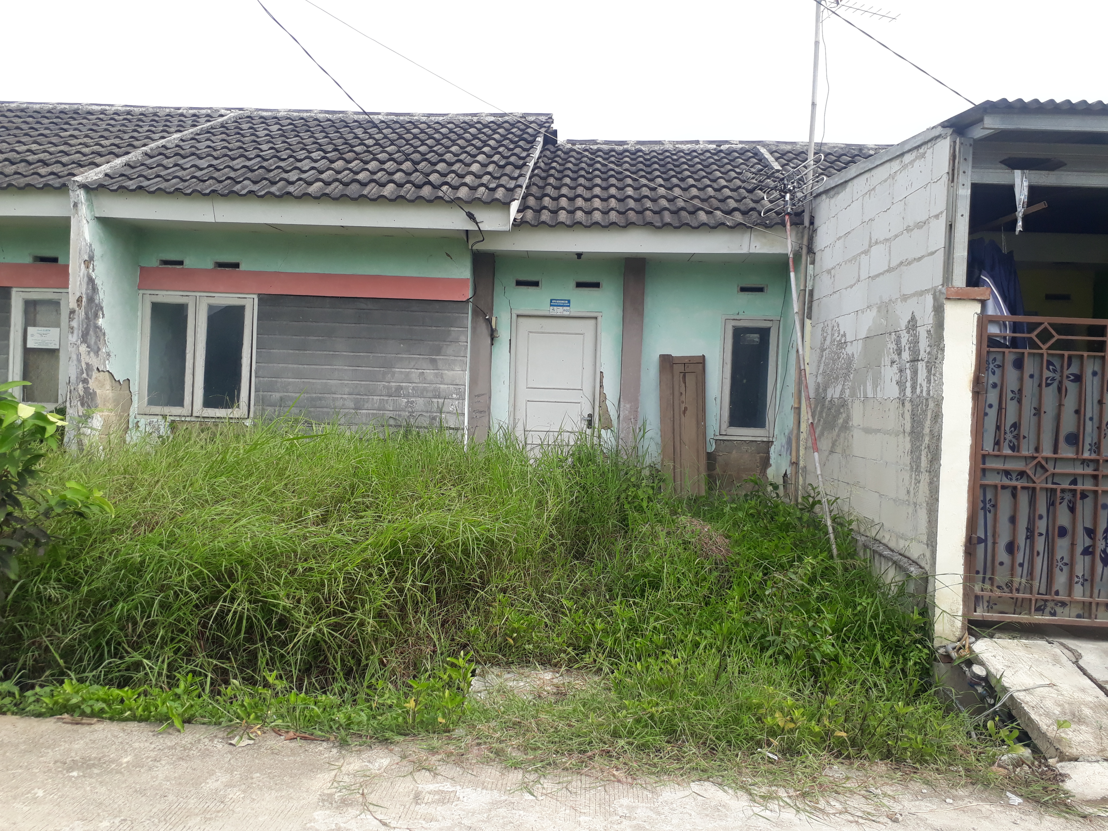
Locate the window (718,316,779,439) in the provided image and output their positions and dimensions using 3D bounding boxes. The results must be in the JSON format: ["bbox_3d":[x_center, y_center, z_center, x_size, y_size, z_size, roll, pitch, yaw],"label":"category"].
[{"bbox_3d":[1.972,-0.381,8.750,0.590,1.230,0.100,2,0,1],"label":"window"}]

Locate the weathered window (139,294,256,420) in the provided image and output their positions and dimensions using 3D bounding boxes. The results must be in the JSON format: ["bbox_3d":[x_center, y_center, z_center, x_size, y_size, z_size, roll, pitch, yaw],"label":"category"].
[{"bbox_3d":[-3.471,-0.576,8.400,1.150,1.230,0.100,2,0,1],"label":"weathered window"}]

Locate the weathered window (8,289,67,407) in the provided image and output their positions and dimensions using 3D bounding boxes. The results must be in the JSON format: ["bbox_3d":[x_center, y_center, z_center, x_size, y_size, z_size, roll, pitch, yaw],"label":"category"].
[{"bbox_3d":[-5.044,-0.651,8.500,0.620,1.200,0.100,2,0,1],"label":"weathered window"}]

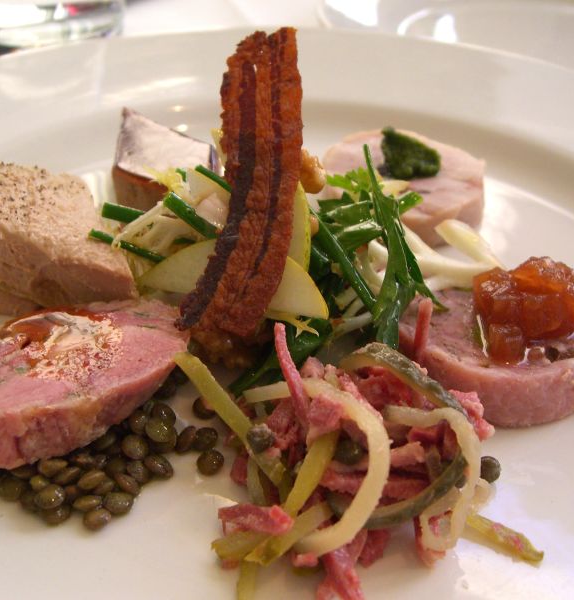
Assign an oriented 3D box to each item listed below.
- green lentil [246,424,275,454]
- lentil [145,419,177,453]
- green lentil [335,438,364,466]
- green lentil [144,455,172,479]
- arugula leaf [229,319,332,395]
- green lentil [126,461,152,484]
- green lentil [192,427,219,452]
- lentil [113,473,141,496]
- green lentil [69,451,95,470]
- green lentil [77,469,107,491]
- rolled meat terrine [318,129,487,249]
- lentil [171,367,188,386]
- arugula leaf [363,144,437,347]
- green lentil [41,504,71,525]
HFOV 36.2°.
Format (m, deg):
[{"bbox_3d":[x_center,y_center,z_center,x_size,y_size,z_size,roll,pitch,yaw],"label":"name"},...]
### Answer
[{"bbox_3d":[-0.005,0.028,0.176,0.006,0.005,0.006,1,35,0],"label":"green lentil"},{"bbox_3d":[-0.027,0.029,0.190,0.007,0.004,0.007,8,45,0],"label":"lentil"},{"bbox_3d":[0.012,0.029,0.170,0.006,0.003,0.006,1,37,-1],"label":"green lentil"},{"bbox_3d":[-0.026,0.034,0.177,0.004,0.007,0.007,-45,25,6],"label":"green lentil"},{"bbox_3d":[-0.001,0.013,0.193,0.030,0.009,0.013,-32,46,-20],"label":"arugula leaf"},{"bbox_3d":[-0.031,0.036,0.184,0.006,0.004,0.006,30,37,0],"label":"green lentil"},{"bbox_3d":[-0.017,0.029,0.184,0.006,0.004,0.006,16,51,-10],"label":"green lentil"},{"bbox_3d":[-0.033,0.038,0.181,0.006,0.004,0.006,41,22,0],"label":"lentil"},{"bbox_3d":[-0.040,0.031,0.172,0.006,0.003,0.006,5,15,-4],"label":"green lentil"},{"bbox_3d":[-0.037,0.034,0.168,0.006,0.003,0.006,-28,-6,20],"label":"green lentil"},{"bbox_3d":[0.036,-0.035,0.271,0.050,0.012,0.054,1,35,0],"label":"rolled meat terrine"},{"bbox_3d":[-0.025,0.017,0.198,0.006,0.004,0.006,-8,46,6],"label":"lentil"},{"bbox_3d":[0.025,-0.012,0.196,0.015,0.045,0.009,-8,-7,8],"label":"arugula leaf"},{"bbox_3d":[-0.043,0.040,0.164,0.006,0.003,0.006,1,37,-1],"label":"green lentil"}]

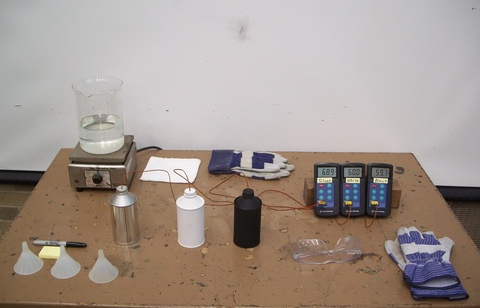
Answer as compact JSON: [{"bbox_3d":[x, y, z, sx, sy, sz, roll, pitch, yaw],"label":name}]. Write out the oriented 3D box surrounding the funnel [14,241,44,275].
[{"bbox_3d":[-0.490,0.232,1.182,0.066,0.066,0.066,1,26,-1],"label":"funnel"}]

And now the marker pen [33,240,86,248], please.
[{"bbox_3d":[-0.447,0.226,1.276,0.137,0.012,0.013,3,27,3],"label":"marker pen"}]

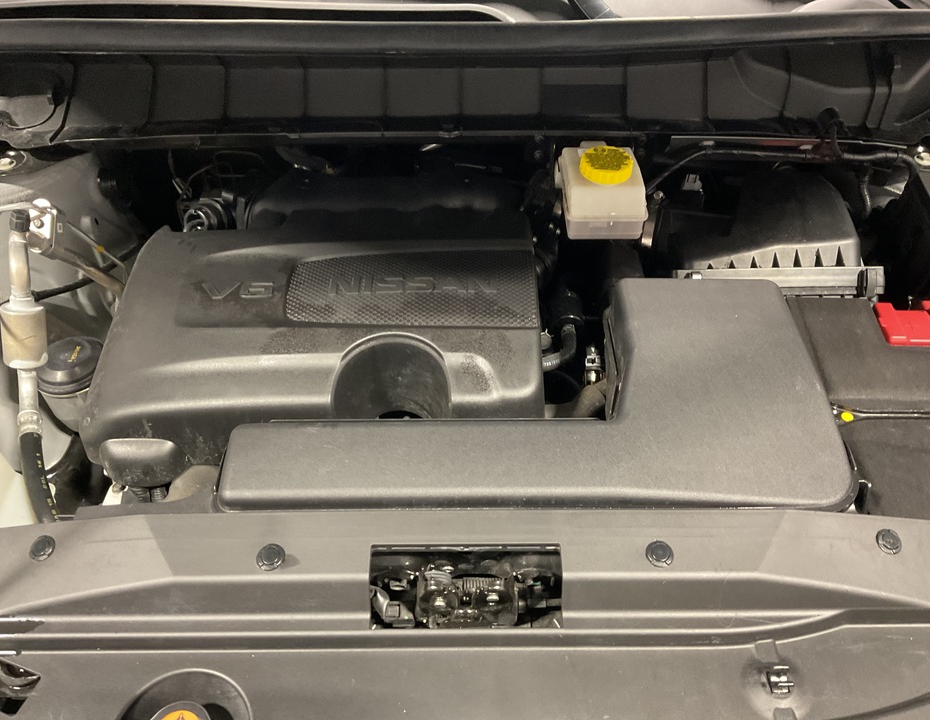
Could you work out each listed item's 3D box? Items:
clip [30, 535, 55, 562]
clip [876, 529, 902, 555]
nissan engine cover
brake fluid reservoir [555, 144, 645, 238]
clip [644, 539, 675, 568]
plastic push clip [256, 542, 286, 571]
[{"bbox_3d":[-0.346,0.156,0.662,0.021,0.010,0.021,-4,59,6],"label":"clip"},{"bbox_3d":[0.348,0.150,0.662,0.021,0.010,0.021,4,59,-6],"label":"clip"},{"bbox_3d":[-0.141,-0.023,0.826,0.420,0.125,0.280,0,52,0],"label":"nissan engine cover"},{"bbox_3d":[0.148,-0.186,0.896,0.092,0.085,0.088,0,45,0],"label":"brake fluid reservoir"},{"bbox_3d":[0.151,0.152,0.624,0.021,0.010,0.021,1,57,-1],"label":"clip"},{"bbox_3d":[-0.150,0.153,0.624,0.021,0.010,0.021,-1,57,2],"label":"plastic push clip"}]

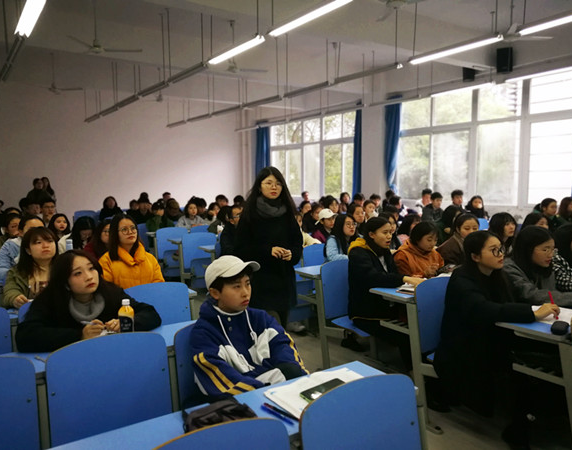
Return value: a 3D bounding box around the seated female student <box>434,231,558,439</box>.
[{"bbox_3d":[1.218,0.644,2.777,0.500,1.200,0.750,-4,7,-35],"label":"seated female student"}]

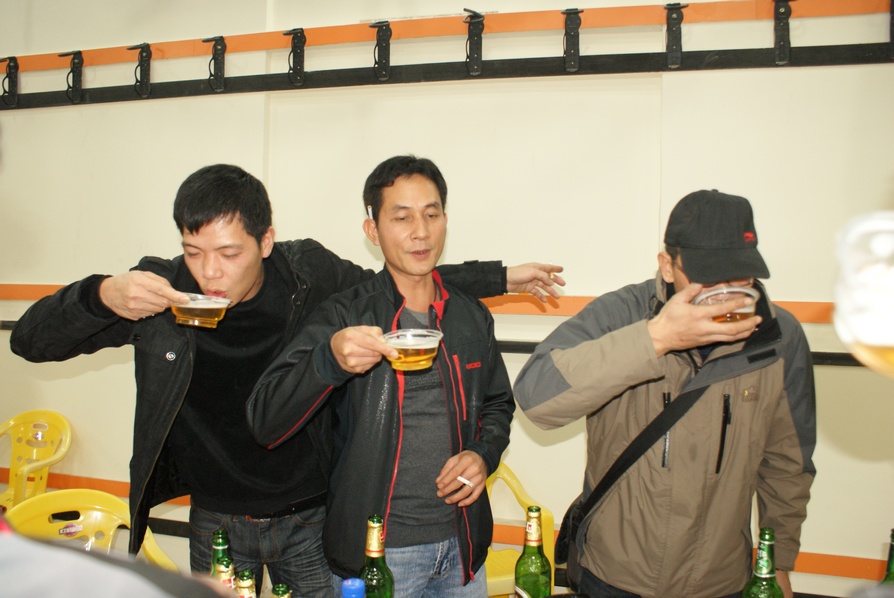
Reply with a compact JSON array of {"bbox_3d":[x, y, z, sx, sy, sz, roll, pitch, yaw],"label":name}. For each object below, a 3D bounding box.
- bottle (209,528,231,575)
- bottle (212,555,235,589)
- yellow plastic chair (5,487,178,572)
[{"bbox_3d":[-0.398,0.547,1.305,0.073,0.280,0.073,1,2,0],"label":"bottle"},{"bbox_3d":[-0.360,0.557,1.205,0.073,0.280,0.073,1,2,0],"label":"bottle"},{"bbox_3d":[-1.040,0.990,2.140,0.560,0.790,0.560,-1,3,-44],"label":"yellow plastic chair"}]

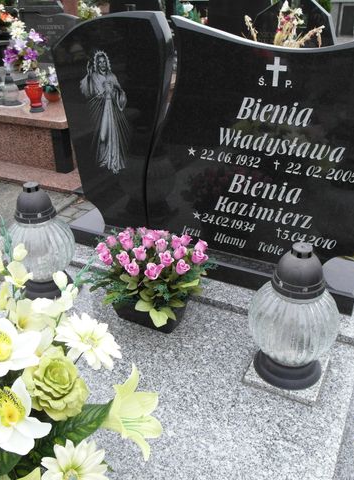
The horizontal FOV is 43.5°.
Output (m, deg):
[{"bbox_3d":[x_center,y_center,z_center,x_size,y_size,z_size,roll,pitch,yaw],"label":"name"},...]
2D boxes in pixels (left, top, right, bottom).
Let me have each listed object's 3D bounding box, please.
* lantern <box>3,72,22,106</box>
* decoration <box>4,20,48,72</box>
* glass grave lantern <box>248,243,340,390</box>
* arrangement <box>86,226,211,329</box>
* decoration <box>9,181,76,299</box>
[{"bbox_3d":[-1.396,-1.267,3.724,0.130,0.260,0.130,13,32,24],"label":"lantern"},{"bbox_3d":[-1.815,-2.313,5.310,0.450,0.560,0.360,13,32,24],"label":"decoration"},{"bbox_3d":[0.291,0.175,1.102,0.225,0.362,0.225,13,32,24],"label":"glass grave lantern"},{"bbox_3d":[-0.084,0.105,1.368,0.380,0.260,0.320,13,32,24],"label":"arrangement"},{"bbox_3d":[-0.449,-0.005,1.453,0.222,0.365,0.222,13,32,24],"label":"decoration"}]

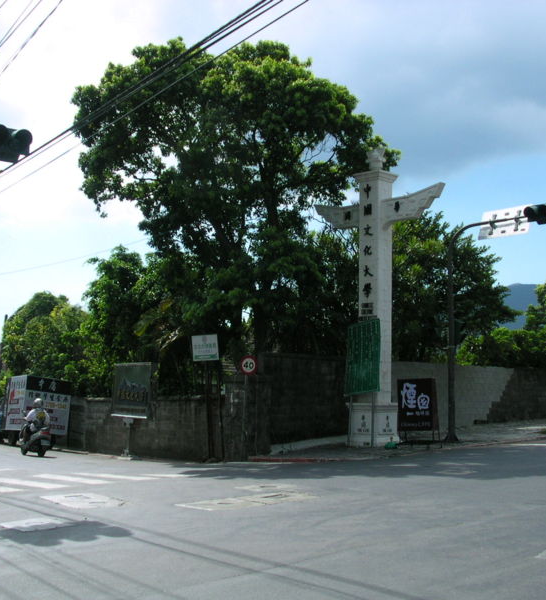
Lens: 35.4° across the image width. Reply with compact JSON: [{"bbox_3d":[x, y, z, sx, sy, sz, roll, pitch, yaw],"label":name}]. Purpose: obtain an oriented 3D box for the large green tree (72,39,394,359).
[{"bbox_3d":[-1.171,-1.992,26.000,9.400,11.600,9.000,0,-6,0],"label":"large green tree"}]

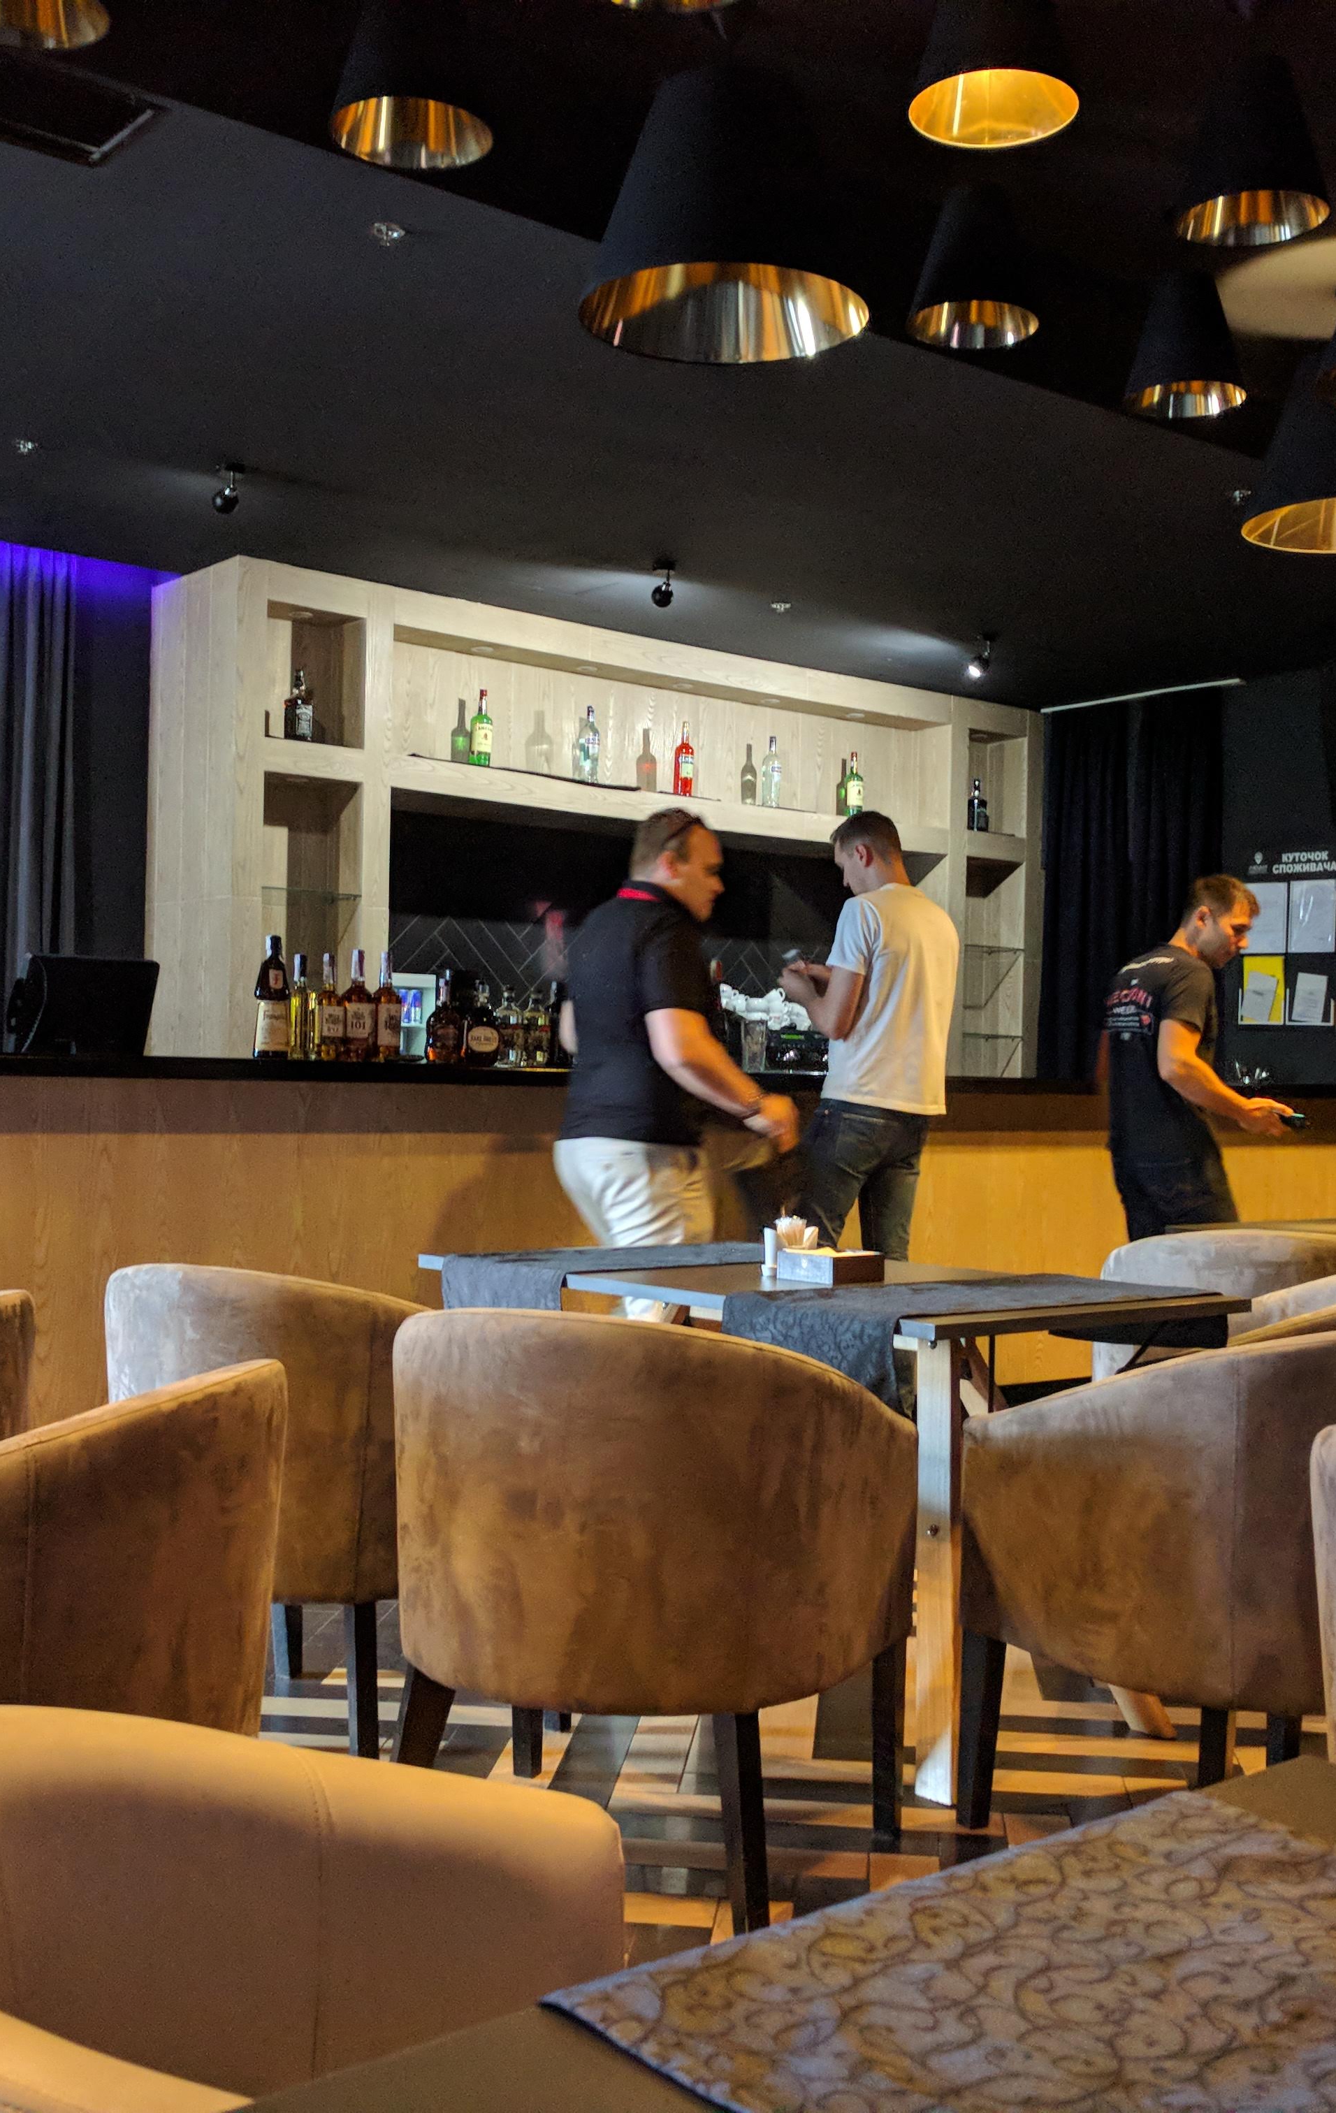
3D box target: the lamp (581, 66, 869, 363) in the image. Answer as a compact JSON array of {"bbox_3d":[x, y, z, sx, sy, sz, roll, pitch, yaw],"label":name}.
[{"bbox_3d":[0.104,-1.500,3.723,0.505,0.385,0.505,1,-1,0],"label":"lamp"}]

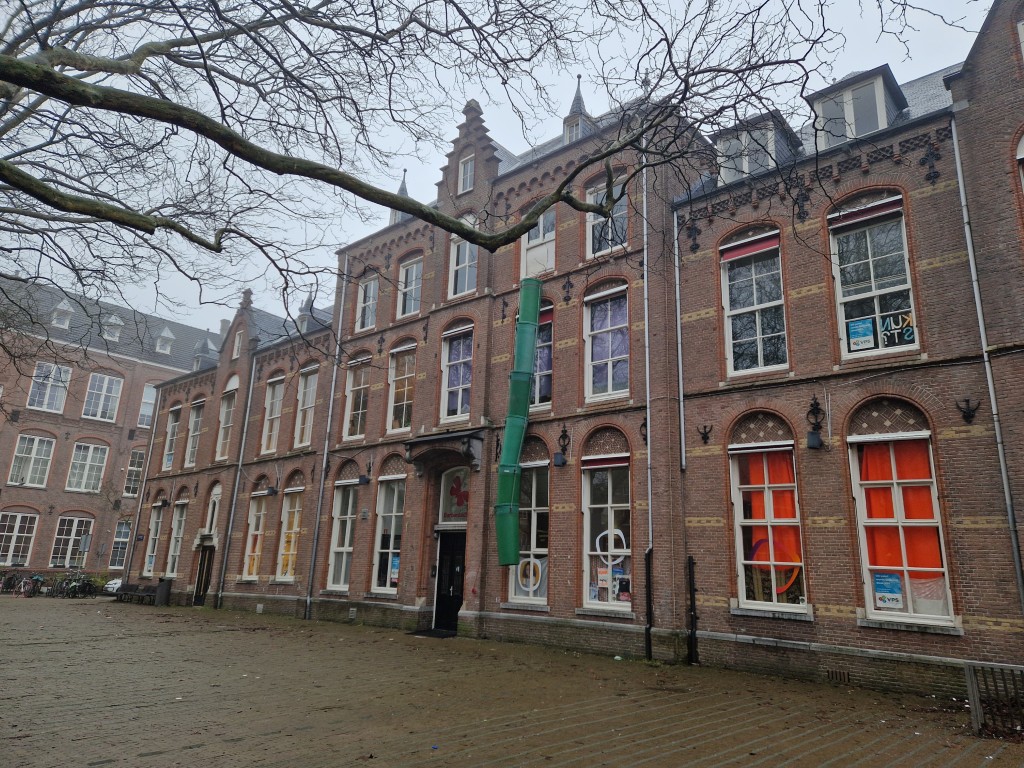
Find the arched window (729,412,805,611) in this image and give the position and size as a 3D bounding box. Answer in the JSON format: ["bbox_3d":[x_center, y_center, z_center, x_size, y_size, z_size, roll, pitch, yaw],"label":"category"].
[{"bbox_3d":[4.708,2.287,12.714,1.260,3.689,0.200,-11,-19,41],"label":"arched window"}]

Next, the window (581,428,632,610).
[{"bbox_3d":[2.039,2.859,14.694,1.250,3.856,0.200,-11,-19,41],"label":"window"}]

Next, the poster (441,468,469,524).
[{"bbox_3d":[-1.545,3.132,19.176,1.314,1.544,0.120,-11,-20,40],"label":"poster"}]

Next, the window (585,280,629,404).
[{"bbox_3d":[2.362,-1.085,16.811,1.223,2.997,0.220,-11,-20,40],"label":"window"}]

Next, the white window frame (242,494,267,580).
[{"bbox_3d":[-9.291,5.525,24.622,1.200,3.062,0.150,-11,-19,41],"label":"white window frame"}]

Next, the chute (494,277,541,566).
[{"bbox_3d":[0.224,0.742,16.703,0.660,7.249,0.660,-10,-21,41],"label":"chute"}]

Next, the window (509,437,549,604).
[{"bbox_3d":[0.412,3.168,16.118,1.250,3.856,0.200,-11,-19,41],"label":"window"}]

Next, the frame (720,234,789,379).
[{"bbox_3d":[5.332,-1.824,14.971,1.242,3.251,0.220,-11,-19,38],"label":"frame"}]

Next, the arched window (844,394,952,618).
[{"bbox_3d":[6.437,2.047,11.401,1.260,3.703,0.220,-11,-20,40],"label":"arched window"}]

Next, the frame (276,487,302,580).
[{"bbox_3d":[-7.673,5.268,23.733,1.064,3.034,0.220,-11,-20,40],"label":"frame"}]

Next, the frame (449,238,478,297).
[{"bbox_3d":[-1.396,-3.551,20.034,1.220,1.973,0.180,-11,-20,40],"label":"frame"}]

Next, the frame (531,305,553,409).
[{"bbox_3d":[0.545,-0.643,17.097,1.220,2.621,0.150,-11,-19,41],"label":"frame"}]

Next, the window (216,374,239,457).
[{"bbox_3d":[-12.086,1.390,29.091,1.018,3.635,0.220,-11,-20,40],"label":"window"}]

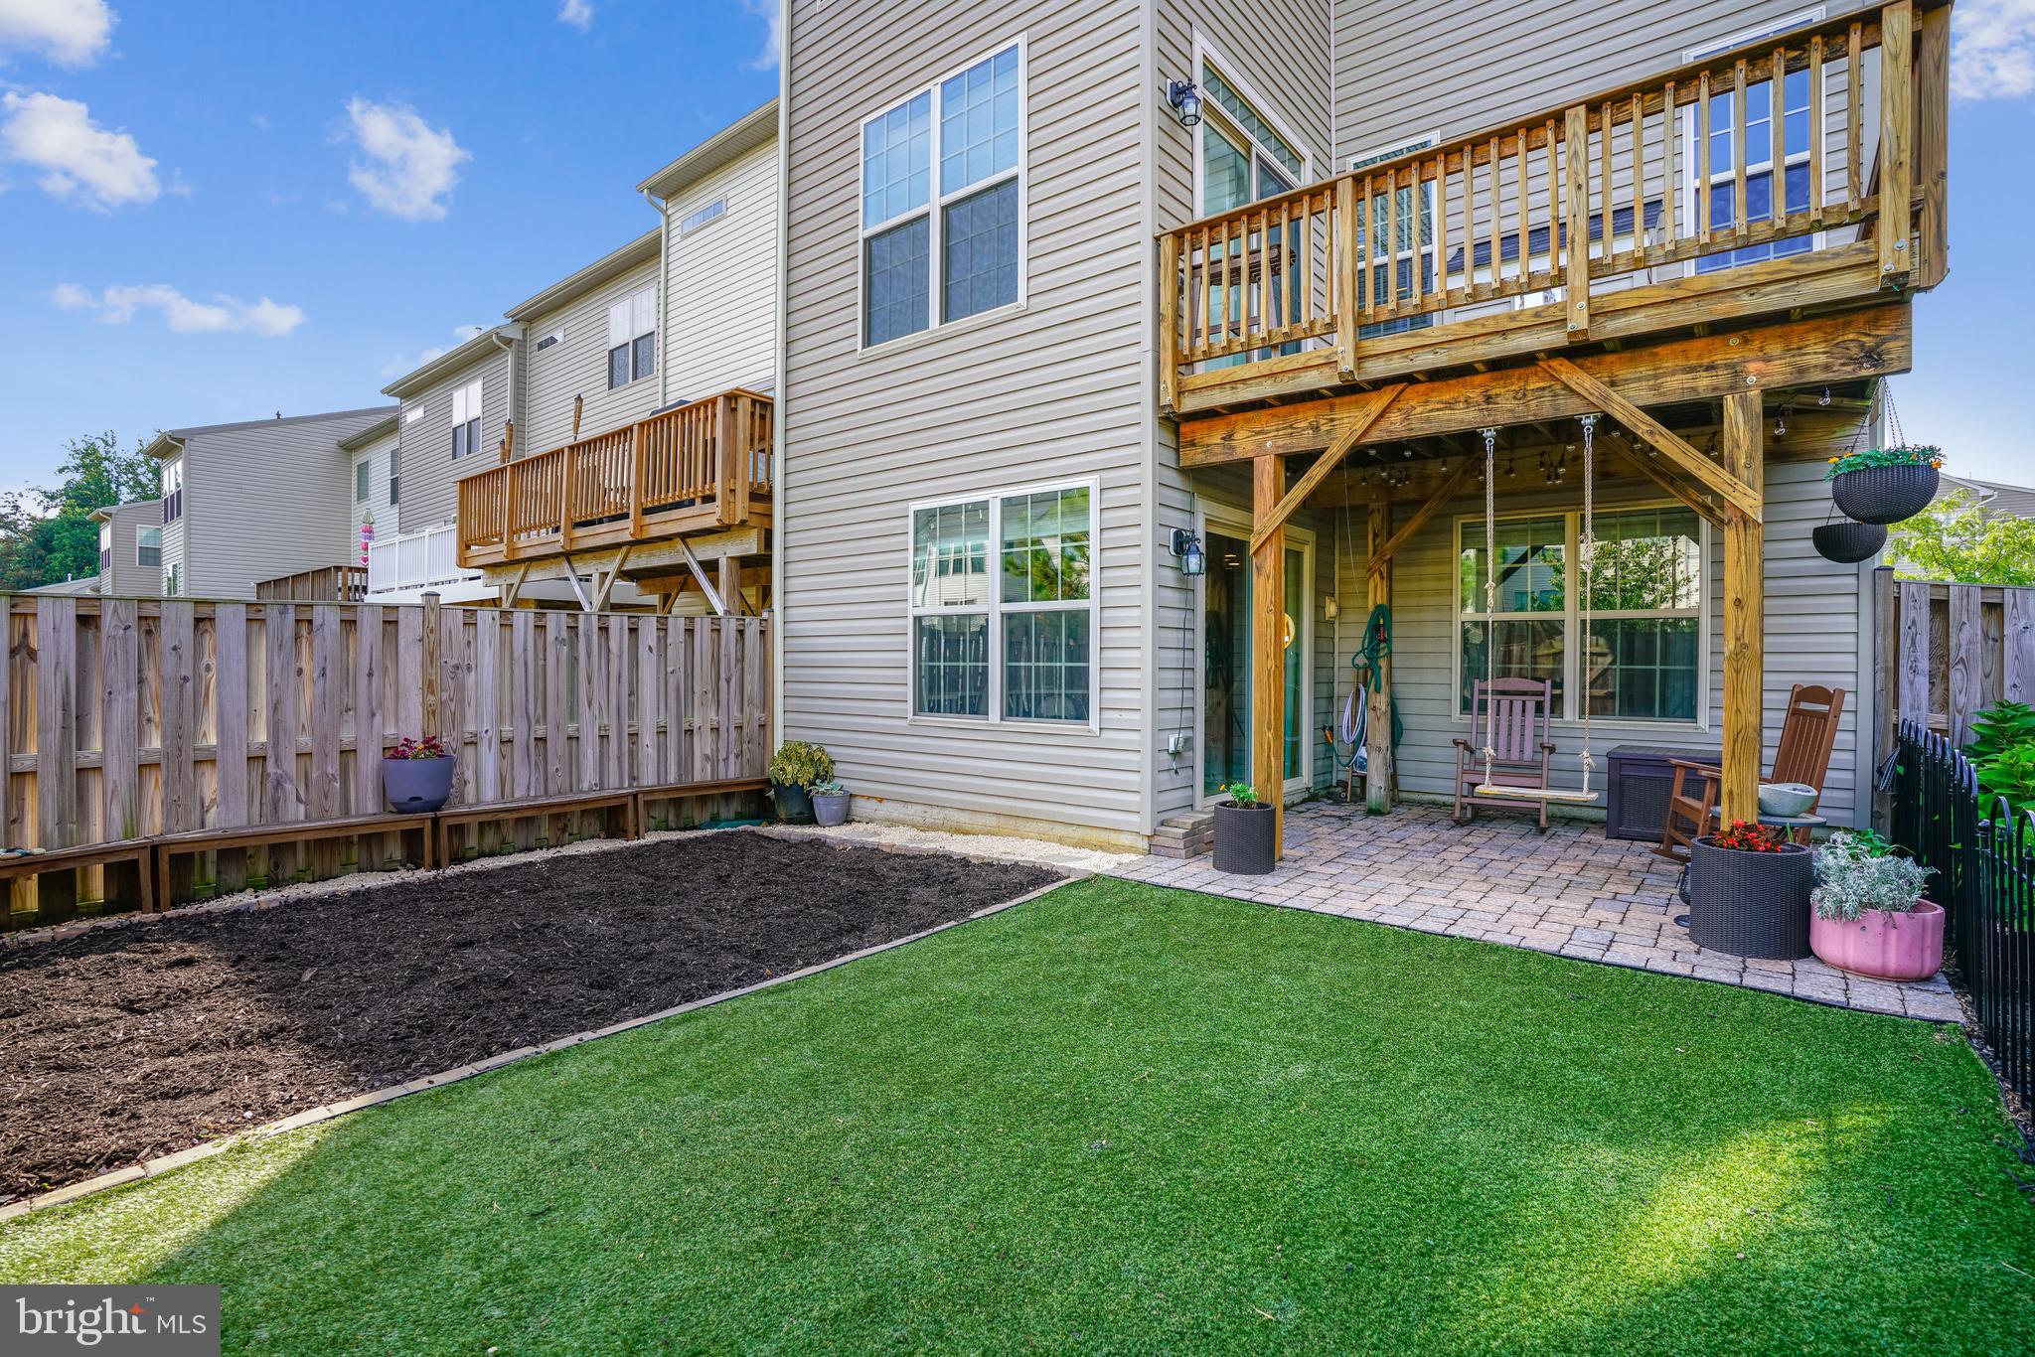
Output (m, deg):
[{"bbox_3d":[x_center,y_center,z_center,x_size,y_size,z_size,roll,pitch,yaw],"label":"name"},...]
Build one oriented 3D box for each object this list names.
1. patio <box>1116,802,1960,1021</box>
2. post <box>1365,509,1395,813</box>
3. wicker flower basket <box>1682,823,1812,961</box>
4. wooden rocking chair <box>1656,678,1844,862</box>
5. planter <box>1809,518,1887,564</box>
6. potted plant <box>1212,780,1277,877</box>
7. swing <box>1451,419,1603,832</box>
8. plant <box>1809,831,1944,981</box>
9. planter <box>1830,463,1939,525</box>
[{"bbox_3d":[2.988,1.115,5.514,3.400,0.120,3.670,1,1,38],"label":"patio"},{"bbox_3d":[2.819,-0.168,6.993,0.140,2.420,0.140,1,1,38],"label":"post"},{"bbox_3d":[3.124,0.883,3.850,0.410,0.500,0.410,1,1,38],"label":"wicker flower basket"},{"bbox_3d":[4.156,0.558,5.163,0.800,1.050,0.640,0,1,20],"label":"wooden rocking chair"},{"bbox_3d":[5.300,-0.862,5.763,0.350,0.250,0.350,1,1,38],"label":"planter"},{"bbox_3d":[1.336,0.850,5.315,0.360,0.520,0.360,1,1,38],"label":"potted plant"},{"bbox_3d":[2.681,-0.321,4.669,0.600,1.930,0.220,1,1,38],"label":"swing"},{"bbox_3d":[3.412,0.872,3.593,0.410,0.530,0.400,1,1,38],"label":"plant"},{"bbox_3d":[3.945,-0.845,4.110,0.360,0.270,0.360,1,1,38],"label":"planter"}]

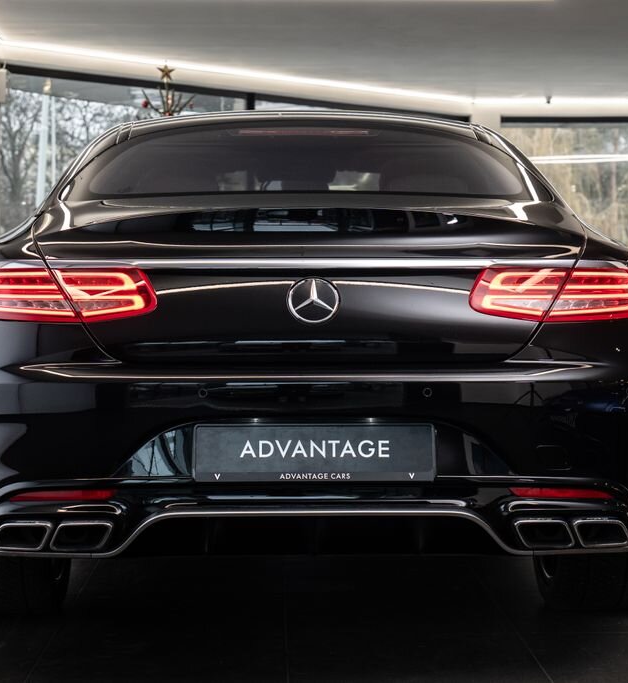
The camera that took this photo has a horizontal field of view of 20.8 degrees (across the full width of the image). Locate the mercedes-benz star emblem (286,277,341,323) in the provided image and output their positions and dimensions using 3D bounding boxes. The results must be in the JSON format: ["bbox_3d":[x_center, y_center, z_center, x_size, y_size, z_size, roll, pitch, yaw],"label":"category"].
[{"bbox_3d":[0.003,-0.089,3.658,0.112,0.110,0.020,0,-18,-1],"label":"mercedes-benz star emblem"}]

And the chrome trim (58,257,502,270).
[{"bbox_3d":[-0.038,-0.171,3.674,1.050,0.029,0.060,0,2,-1],"label":"chrome trim"}]

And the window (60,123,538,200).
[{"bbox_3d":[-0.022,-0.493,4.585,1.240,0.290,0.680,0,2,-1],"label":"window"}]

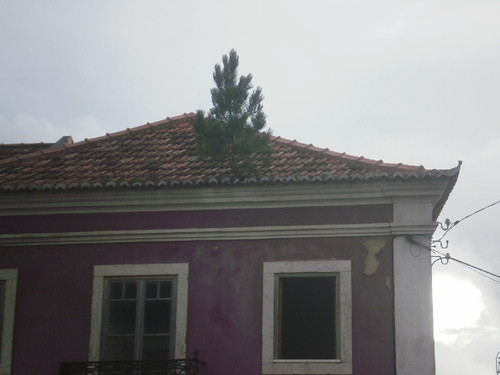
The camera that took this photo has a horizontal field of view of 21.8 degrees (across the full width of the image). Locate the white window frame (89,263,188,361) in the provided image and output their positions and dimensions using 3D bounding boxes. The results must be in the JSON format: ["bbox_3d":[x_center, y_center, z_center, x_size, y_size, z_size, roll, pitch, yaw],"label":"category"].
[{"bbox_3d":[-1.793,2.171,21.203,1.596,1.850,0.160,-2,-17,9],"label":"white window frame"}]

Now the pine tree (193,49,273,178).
[{"bbox_3d":[-0.294,-1.244,21.845,1.331,2.359,1.250,-2,-17,9],"label":"pine tree"}]

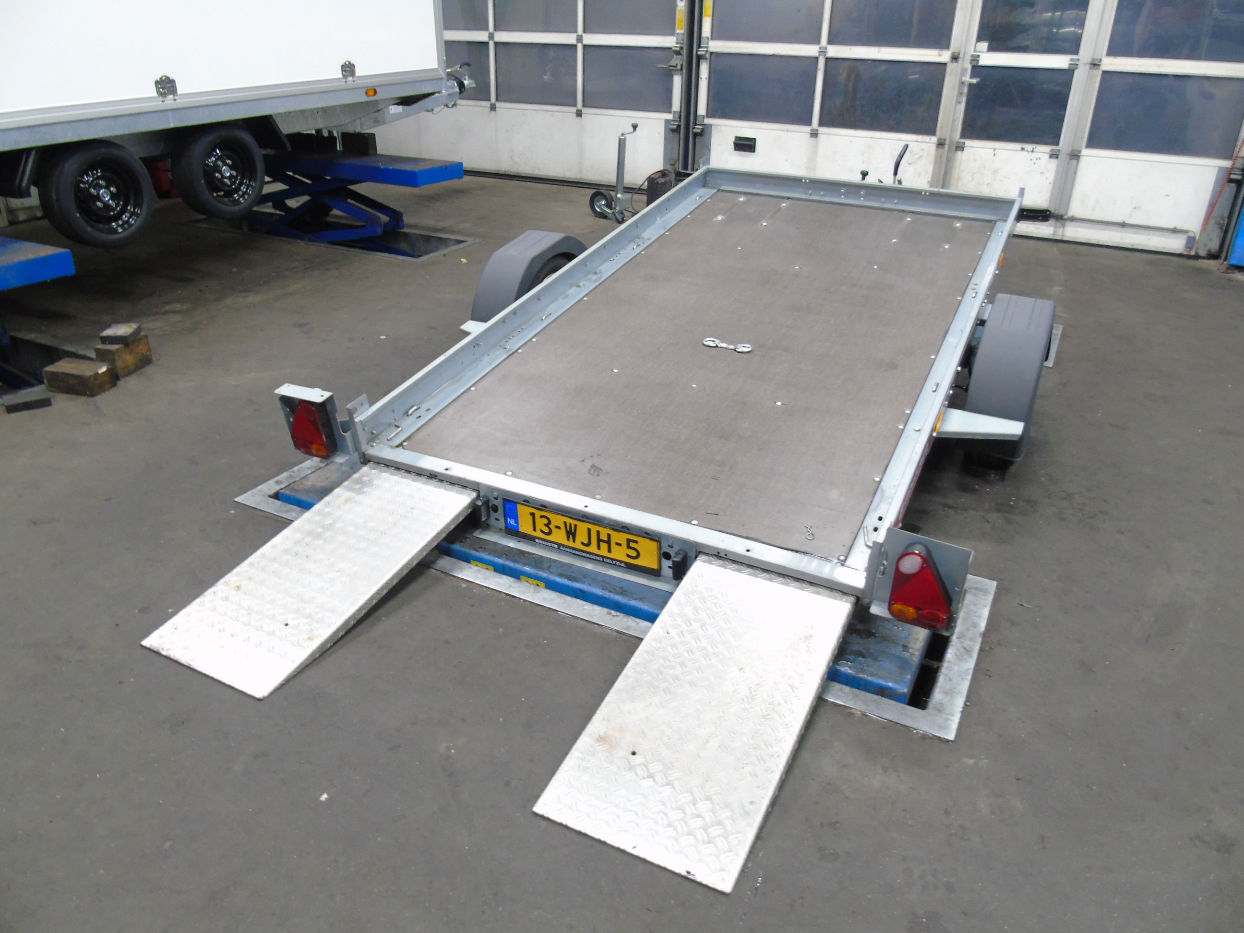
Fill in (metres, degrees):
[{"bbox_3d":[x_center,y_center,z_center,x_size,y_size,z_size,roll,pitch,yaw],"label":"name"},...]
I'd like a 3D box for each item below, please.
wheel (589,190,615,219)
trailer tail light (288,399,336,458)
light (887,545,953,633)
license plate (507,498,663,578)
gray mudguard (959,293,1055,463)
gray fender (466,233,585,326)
[{"bbox_3d":[-0.162,-2.083,7.151,0.205,0.205,0.060,24,35,38],"label":"wheel"},{"bbox_3d":[-0.997,-0.136,2.884,0.140,0.215,0.055,14,38,23],"label":"trailer tail light"},{"bbox_3d":[0.716,0.282,2.120,0.140,0.215,0.055,14,38,23],"label":"light"},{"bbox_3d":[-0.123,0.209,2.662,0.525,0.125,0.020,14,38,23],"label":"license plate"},{"bbox_3d":[1.399,-0.386,3.200,0.215,0.350,0.780,14,38,23],"label":"gray mudguard"},{"bbox_3d":[-0.390,-0.827,3.994,0.215,0.350,0.780,14,38,23],"label":"gray fender"}]

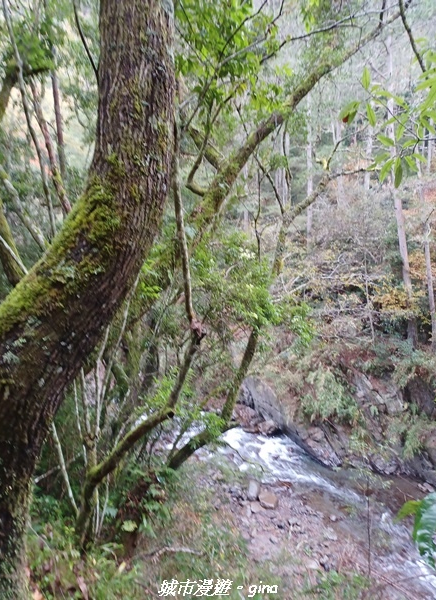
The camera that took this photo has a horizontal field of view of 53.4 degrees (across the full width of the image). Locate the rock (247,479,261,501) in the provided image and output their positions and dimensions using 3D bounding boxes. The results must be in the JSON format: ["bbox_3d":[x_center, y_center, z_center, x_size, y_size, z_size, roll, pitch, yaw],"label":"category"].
[{"bbox_3d":[0.724,3.761,8.600,0.260,0.320,0.320,0,4,0],"label":"rock"}]

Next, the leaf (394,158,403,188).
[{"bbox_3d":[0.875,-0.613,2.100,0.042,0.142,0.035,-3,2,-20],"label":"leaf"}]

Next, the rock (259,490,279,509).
[{"bbox_3d":[0.998,3.868,8.400,0.340,0.230,0.330,-1,4,-20],"label":"rock"}]

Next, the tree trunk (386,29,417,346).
[{"bbox_3d":[7.220,-4.581,17.300,0.600,12.758,0.500,-2,-3,0],"label":"tree trunk"}]

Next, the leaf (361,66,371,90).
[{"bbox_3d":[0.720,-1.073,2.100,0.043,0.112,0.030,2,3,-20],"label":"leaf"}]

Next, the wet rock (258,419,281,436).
[{"bbox_3d":[1.295,3.237,11.000,0.500,0.330,0.420,-1,4,-20],"label":"wet rock"}]

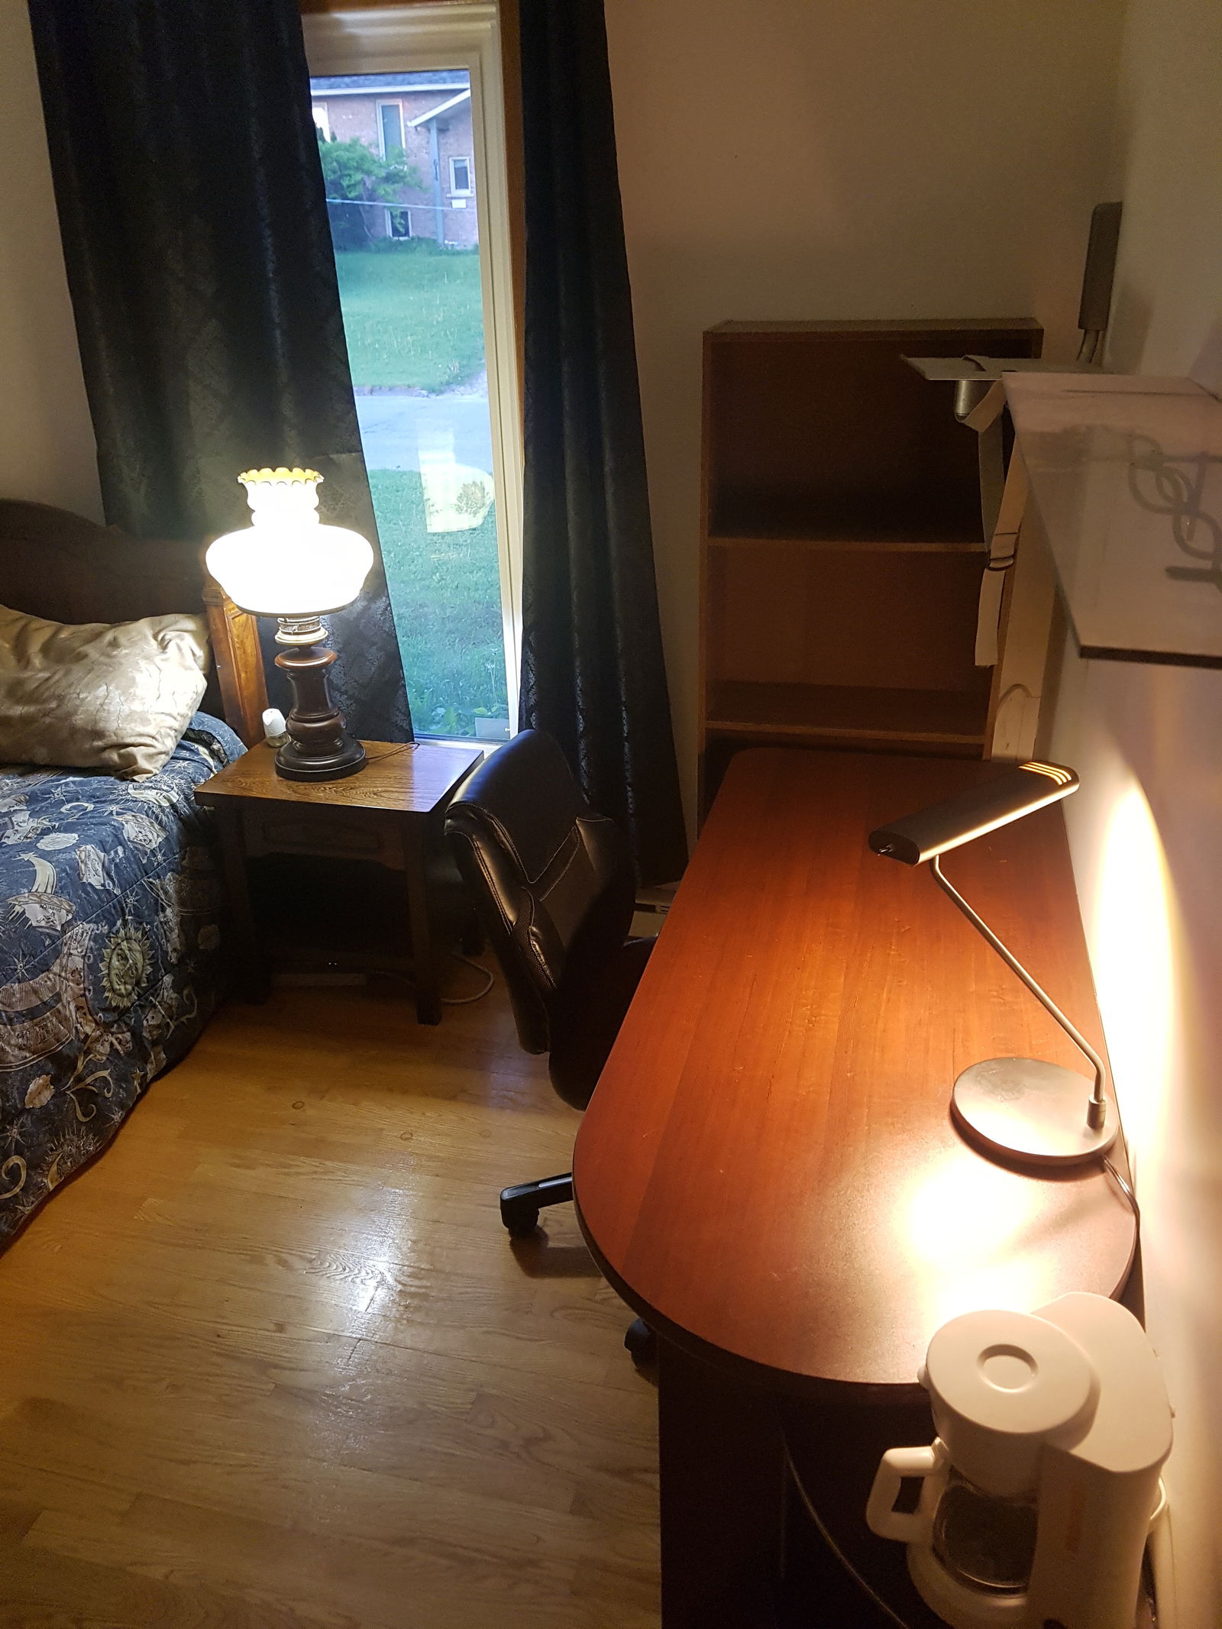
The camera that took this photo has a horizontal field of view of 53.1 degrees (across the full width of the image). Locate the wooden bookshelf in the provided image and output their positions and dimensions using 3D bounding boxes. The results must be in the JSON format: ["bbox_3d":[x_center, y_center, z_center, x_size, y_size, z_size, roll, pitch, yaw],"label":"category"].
[{"bbox_3d":[0.508,-0.237,2.609,0.591,1.502,0.271,5,27,14],"label":"wooden bookshelf"}]

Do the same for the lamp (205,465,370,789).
[{"bbox_3d":[-0.688,-0.419,2.722,0.395,0.653,0.395,5,27,14],"label":"lamp"}]

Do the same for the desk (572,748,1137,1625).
[{"bbox_3d":[0.377,0.528,1.909,0.606,0.740,1.462,5,27,14],"label":"desk"}]

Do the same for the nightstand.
[{"bbox_3d":[-0.607,0.160,2.926,0.547,0.570,0.343,4,26,12],"label":"nightstand"}]

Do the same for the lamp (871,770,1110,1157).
[{"bbox_3d":[0.479,0.140,1.463,0.309,0.340,0.394,10,28,23],"label":"lamp"}]

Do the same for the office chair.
[{"bbox_3d":[0.115,0.333,2.074,0.670,0.960,0.610,5,27,14],"label":"office chair"}]

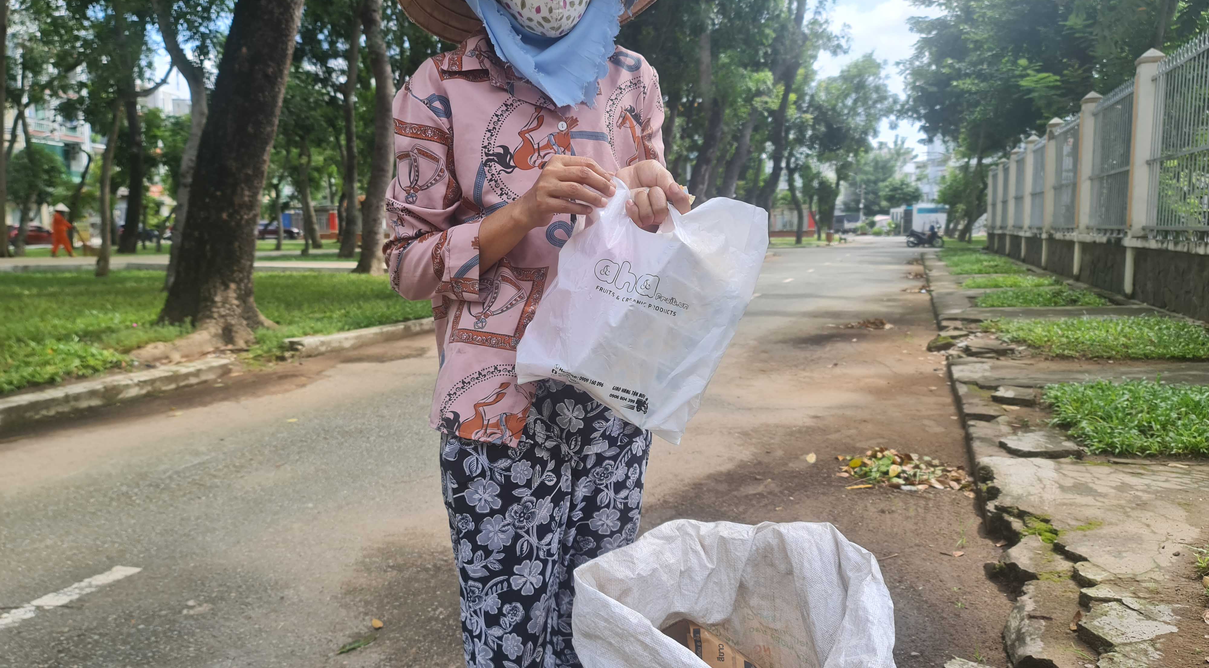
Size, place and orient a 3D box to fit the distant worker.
[{"bbox_3d":[-15.626,-2.993,25.200,0.580,1.550,0.470,-3,7,-17],"label":"distant worker"}]

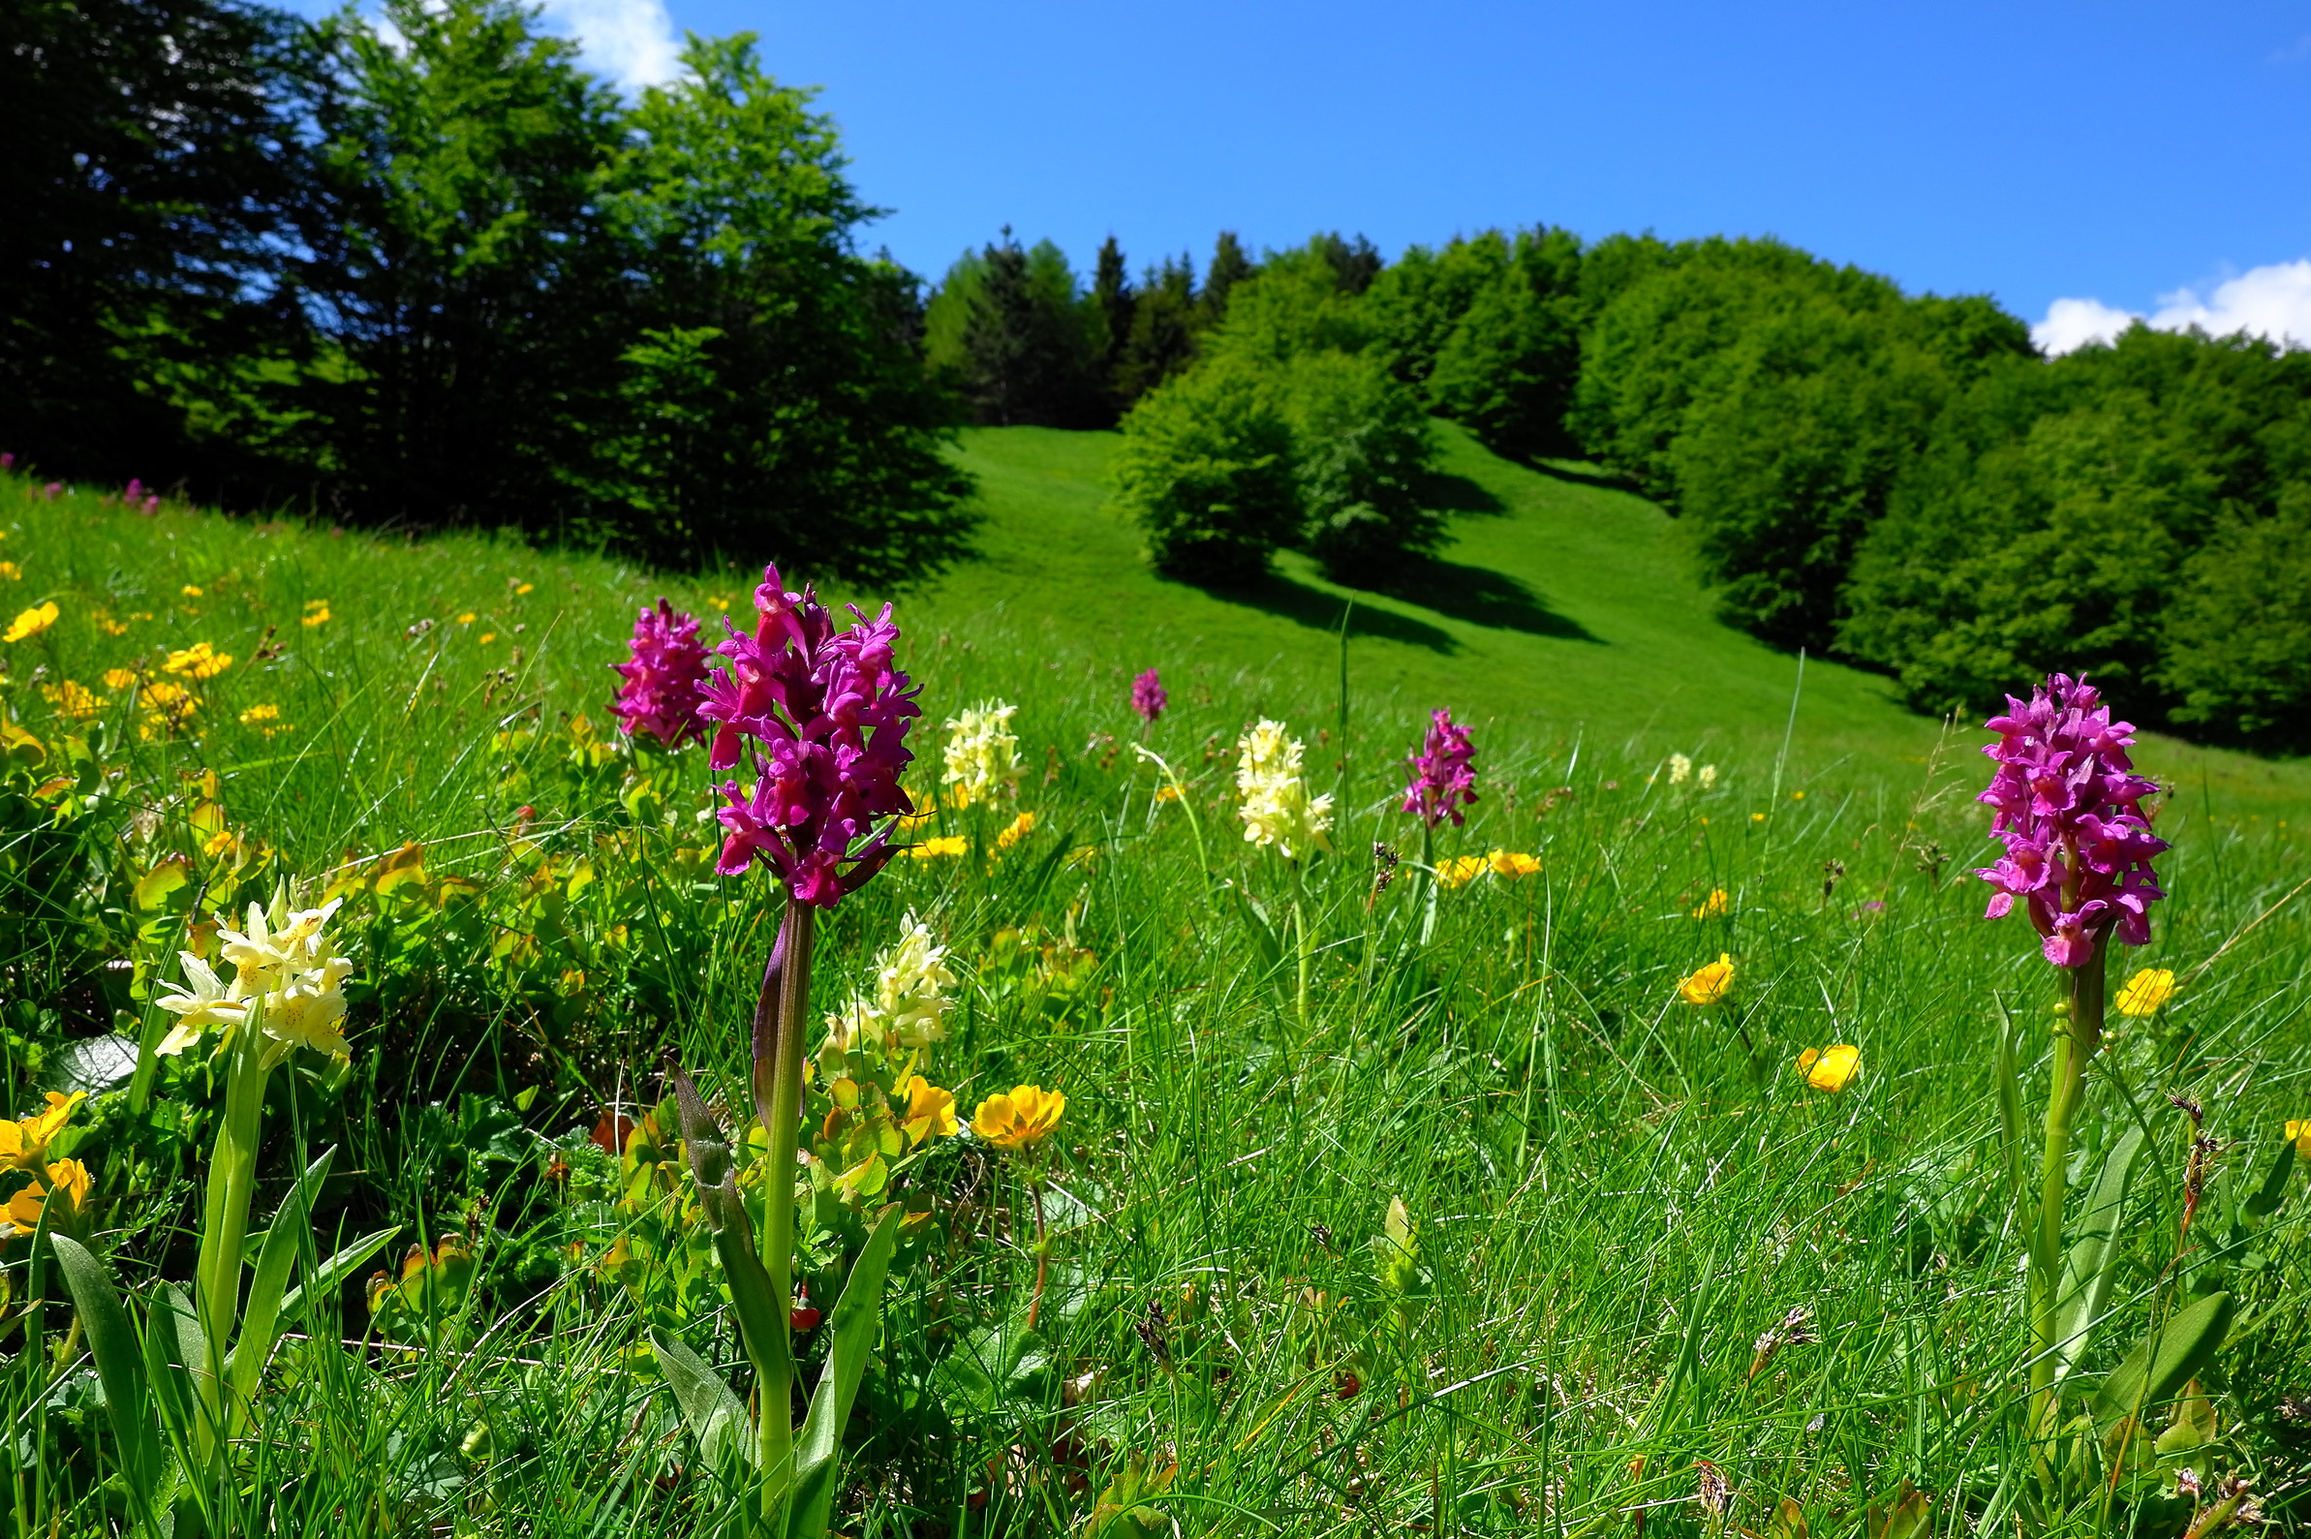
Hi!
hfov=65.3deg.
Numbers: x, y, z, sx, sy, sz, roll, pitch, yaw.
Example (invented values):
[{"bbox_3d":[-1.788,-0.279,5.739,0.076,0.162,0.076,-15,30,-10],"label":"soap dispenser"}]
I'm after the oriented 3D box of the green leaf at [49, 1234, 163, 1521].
[{"bbox_3d":[-0.227,0.132,0.390,0.012,0.068,0.008,-14,9,-19],"label":"green leaf"}]

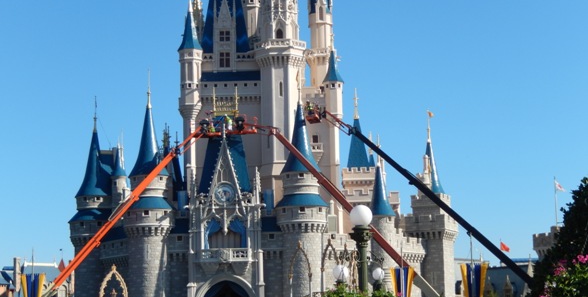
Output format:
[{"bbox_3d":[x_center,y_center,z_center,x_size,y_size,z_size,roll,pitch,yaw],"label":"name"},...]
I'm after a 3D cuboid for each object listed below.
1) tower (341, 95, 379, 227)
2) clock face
[{"bbox_3d":[6.550,1.088,124.000,3.300,13.865,3.300,-3,-10,14],"label":"tower"},{"bbox_3d":[-5.911,3.882,107.000,1.855,1.855,0.350,-1,-9,-1],"label":"clock face"}]

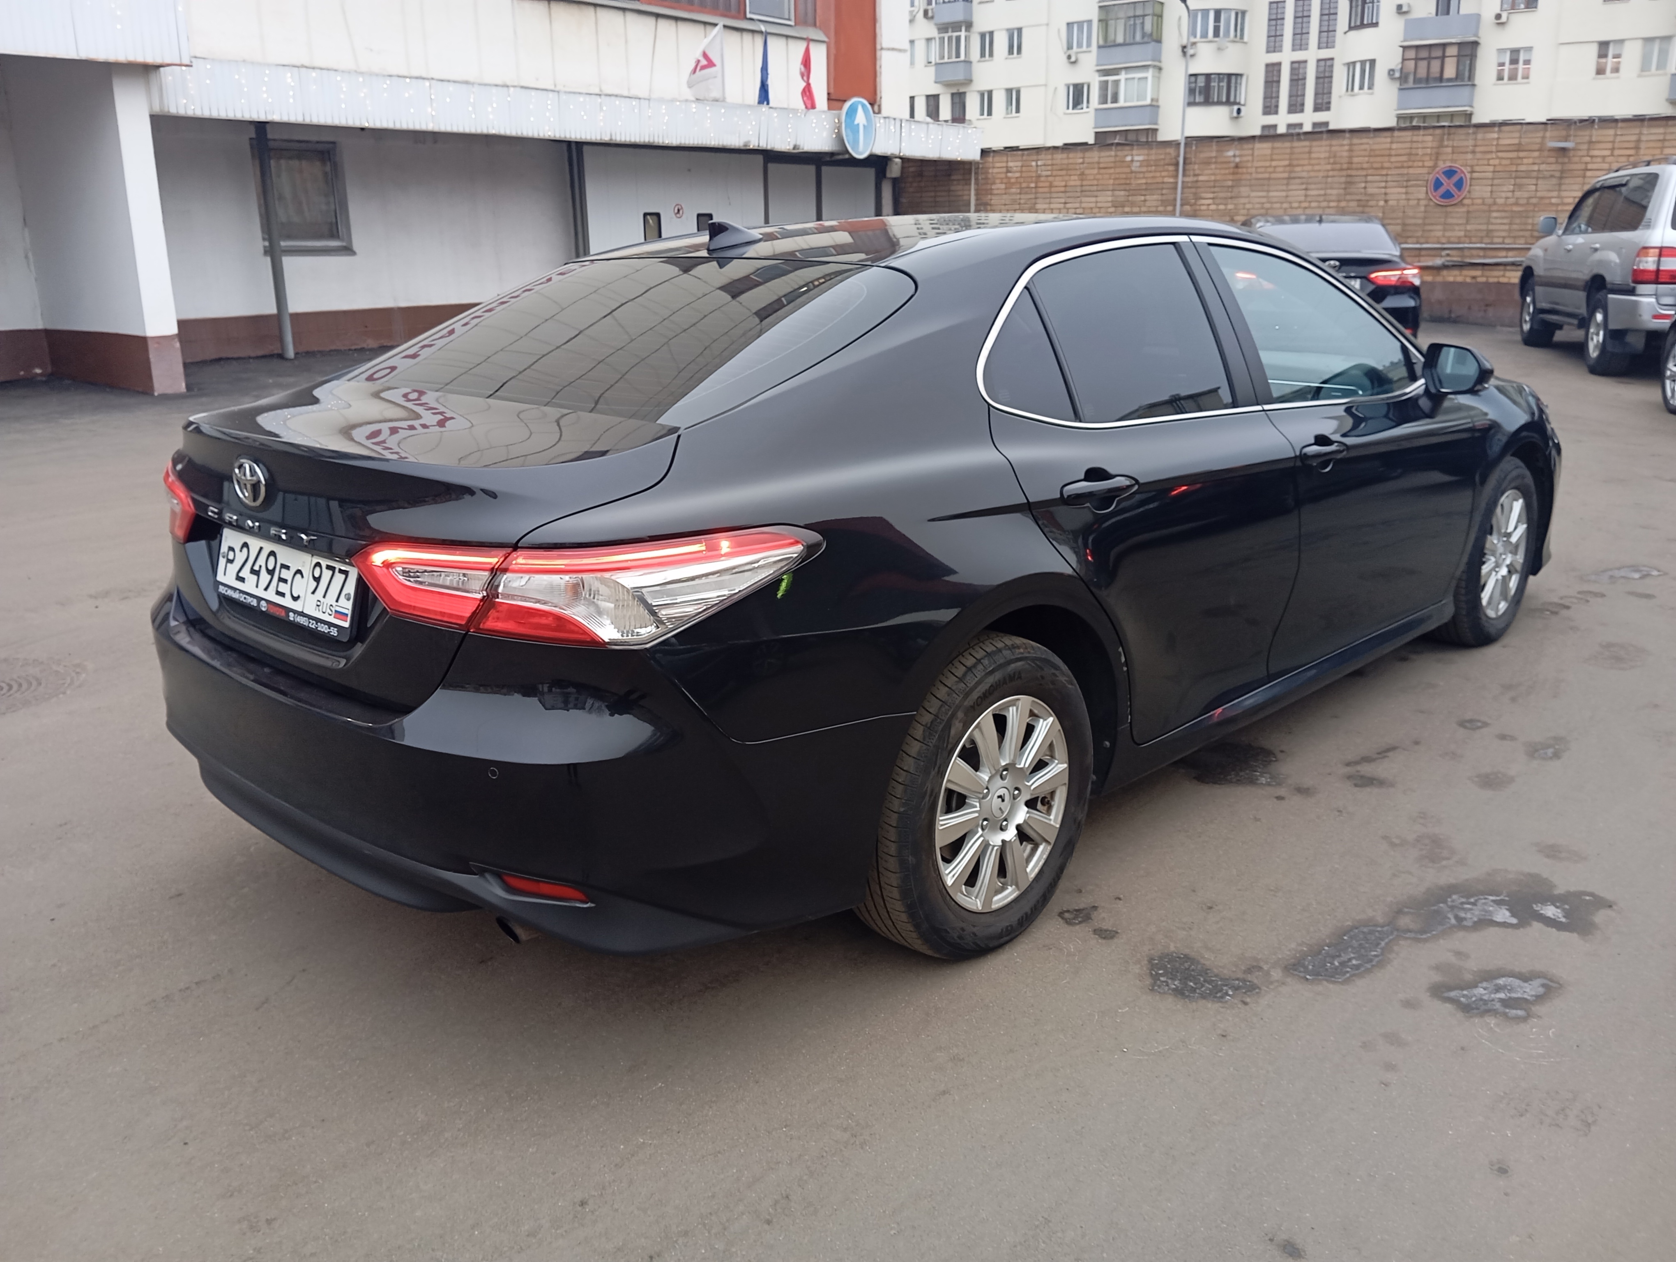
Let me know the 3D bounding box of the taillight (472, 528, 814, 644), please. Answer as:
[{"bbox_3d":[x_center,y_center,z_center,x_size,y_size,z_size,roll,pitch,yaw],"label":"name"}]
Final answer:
[{"bbox_3d":[-0.293,-0.079,2.065,0.310,0.150,0.440,13,21,42],"label":"taillight"}]

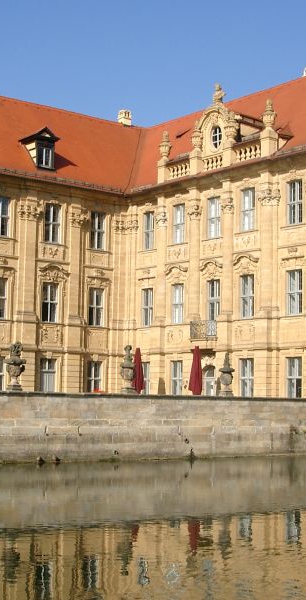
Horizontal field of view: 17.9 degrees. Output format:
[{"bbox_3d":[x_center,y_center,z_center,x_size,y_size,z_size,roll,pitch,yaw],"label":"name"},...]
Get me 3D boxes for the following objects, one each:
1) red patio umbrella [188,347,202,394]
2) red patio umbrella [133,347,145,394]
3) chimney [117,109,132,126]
[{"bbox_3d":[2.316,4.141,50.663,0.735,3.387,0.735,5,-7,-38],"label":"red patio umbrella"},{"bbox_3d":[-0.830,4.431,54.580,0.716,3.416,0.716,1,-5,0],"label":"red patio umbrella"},{"bbox_3d":[-2.032,-13.111,70.642,0.803,1.214,0.629,5,-7,-38],"label":"chimney"}]

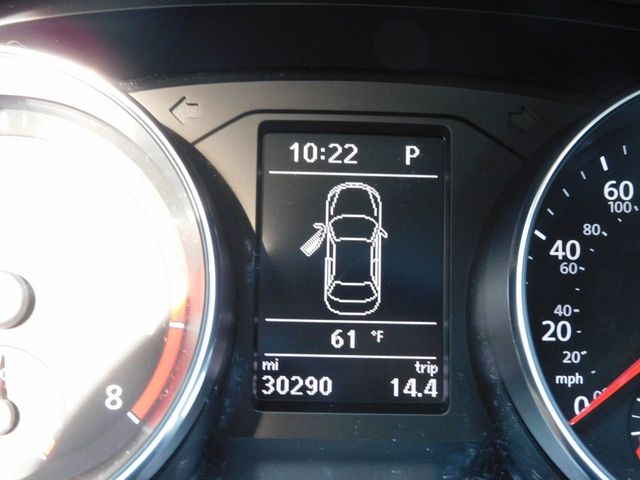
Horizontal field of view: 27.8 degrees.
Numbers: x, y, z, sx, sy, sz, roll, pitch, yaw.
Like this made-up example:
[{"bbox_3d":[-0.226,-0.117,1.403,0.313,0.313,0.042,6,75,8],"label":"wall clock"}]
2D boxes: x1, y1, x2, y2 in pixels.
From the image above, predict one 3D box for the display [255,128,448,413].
[{"bbox_3d":[0.008,0.007,0.320,0.047,0.070,0.012,1,-8,-2],"label":"display"}]

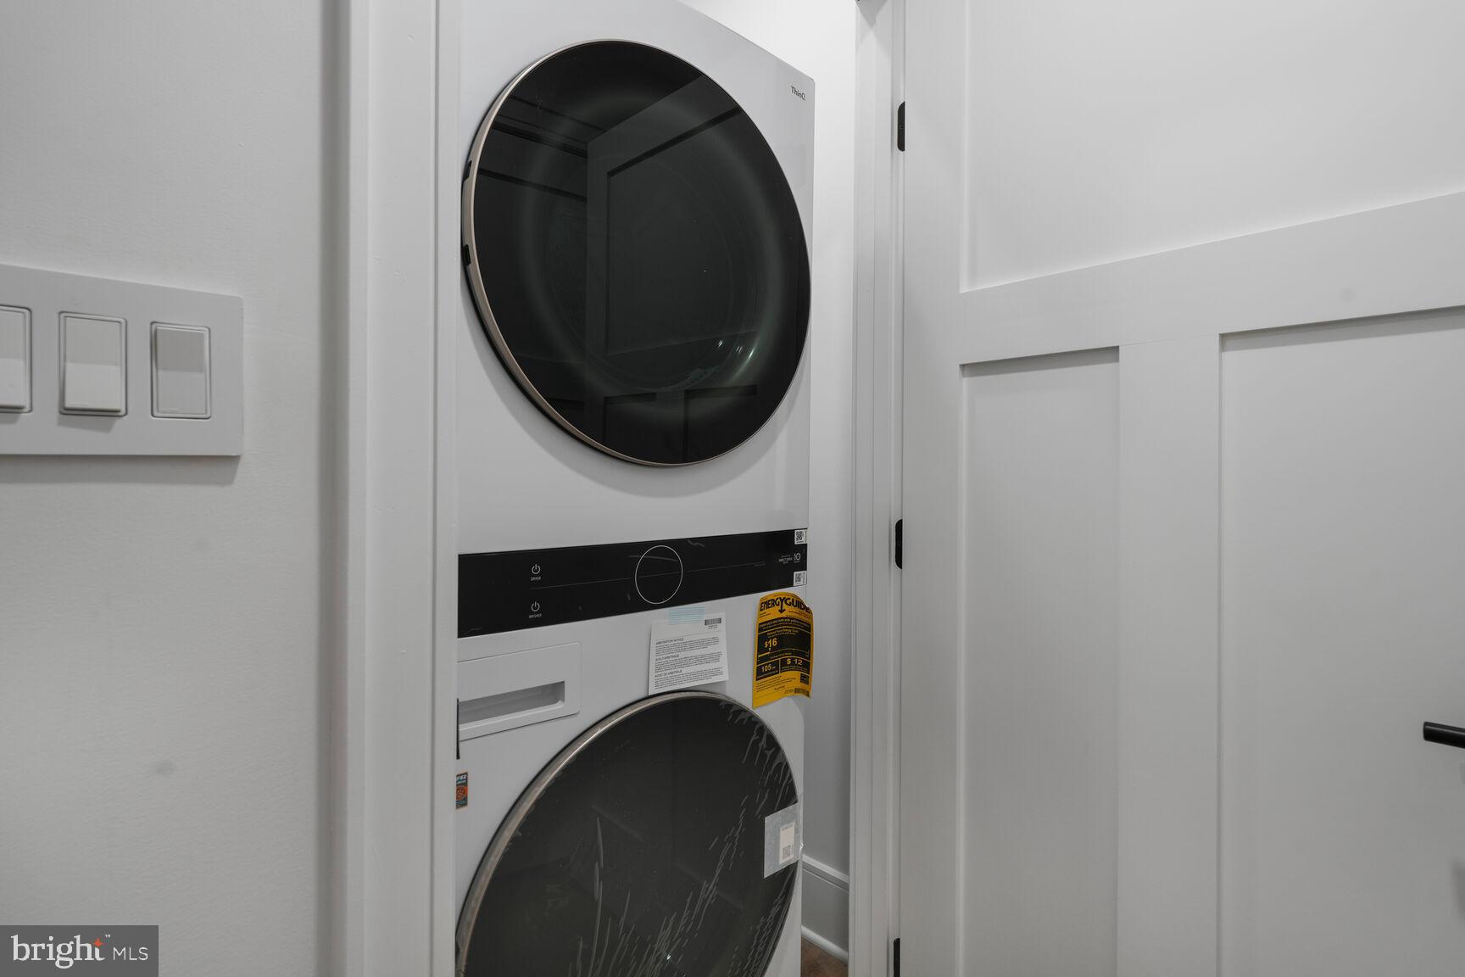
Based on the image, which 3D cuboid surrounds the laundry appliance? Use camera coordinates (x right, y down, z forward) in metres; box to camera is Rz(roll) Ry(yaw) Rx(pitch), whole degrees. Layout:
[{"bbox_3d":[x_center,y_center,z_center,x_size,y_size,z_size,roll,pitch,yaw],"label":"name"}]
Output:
[{"bbox_3d":[-0.343,0.208,1.295,0.686,1.890,0.775,-1,2,-42],"label":"laundry appliance"}]

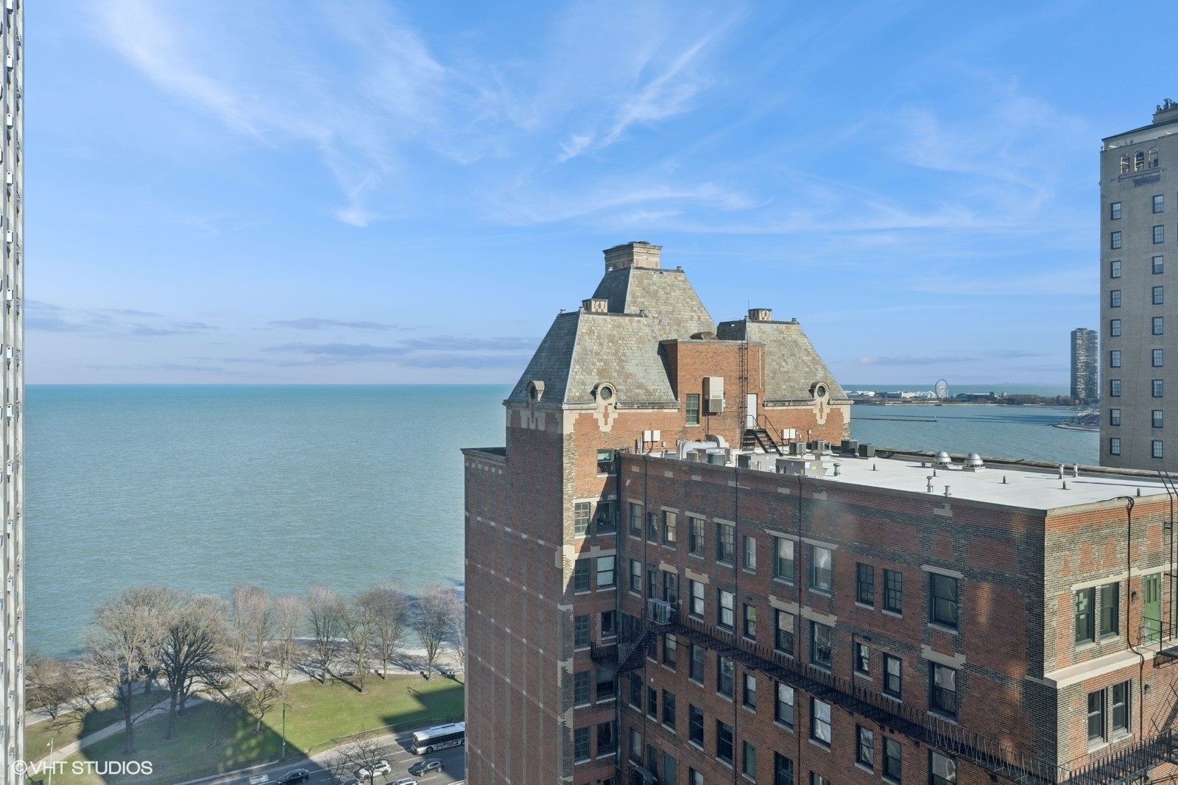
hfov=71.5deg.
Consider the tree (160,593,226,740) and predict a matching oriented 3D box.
[{"bbox_3d":[-65.495,44.586,132.762,10.865,23.252,10.865,0,1,0],"label":"tree"}]

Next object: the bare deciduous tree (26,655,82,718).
[{"bbox_3d":[-92.093,50.691,140.835,9.223,10.825,9.223,0,1,0],"label":"bare deciduous tree"}]

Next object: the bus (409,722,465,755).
[{"bbox_3d":[-23.776,58.535,139.163,12.200,3.100,2.570,0,1,-29],"label":"bus"}]

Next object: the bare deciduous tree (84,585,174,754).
[{"bbox_3d":[-76.543,46.931,135.849,14.849,26.398,14.404,0,1,0],"label":"bare deciduous tree"}]

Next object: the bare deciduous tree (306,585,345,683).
[{"bbox_3d":[-50.645,46.303,157.104,7.372,19.162,7.372,0,1,0],"label":"bare deciduous tree"}]

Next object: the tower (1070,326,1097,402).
[{"bbox_3d":[1301.953,-70.518,2150.000,62.000,197.000,60.000,0,1,31],"label":"tower"}]

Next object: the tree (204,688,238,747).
[{"bbox_3d":[-62.545,55.397,138.706,6.091,9.389,5.908,0,1,0],"label":"tree"}]

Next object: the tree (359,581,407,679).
[{"bbox_3d":[-39.693,46.249,159.045,8.505,19.218,8.505,0,1,0],"label":"tree"}]

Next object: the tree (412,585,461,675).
[{"bbox_3d":[-30.054,46.608,159.049,9.026,18.500,9.026,0,1,0],"label":"tree"}]

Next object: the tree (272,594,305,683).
[{"bbox_3d":[-59.968,50.169,163.326,6.622,19.165,6.423,0,1,0],"label":"tree"}]

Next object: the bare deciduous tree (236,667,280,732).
[{"bbox_3d":[-58.264,54.675,144.142,7.790,10.683,7.556,0,1,0],"label":"bare deciduous tree"}]

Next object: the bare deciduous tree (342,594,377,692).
[{"bbox_3d":[-45.668,50.114,162.842,6.969,19.289,6.760,0,1,0],"label":"bare deciduous tree"}]

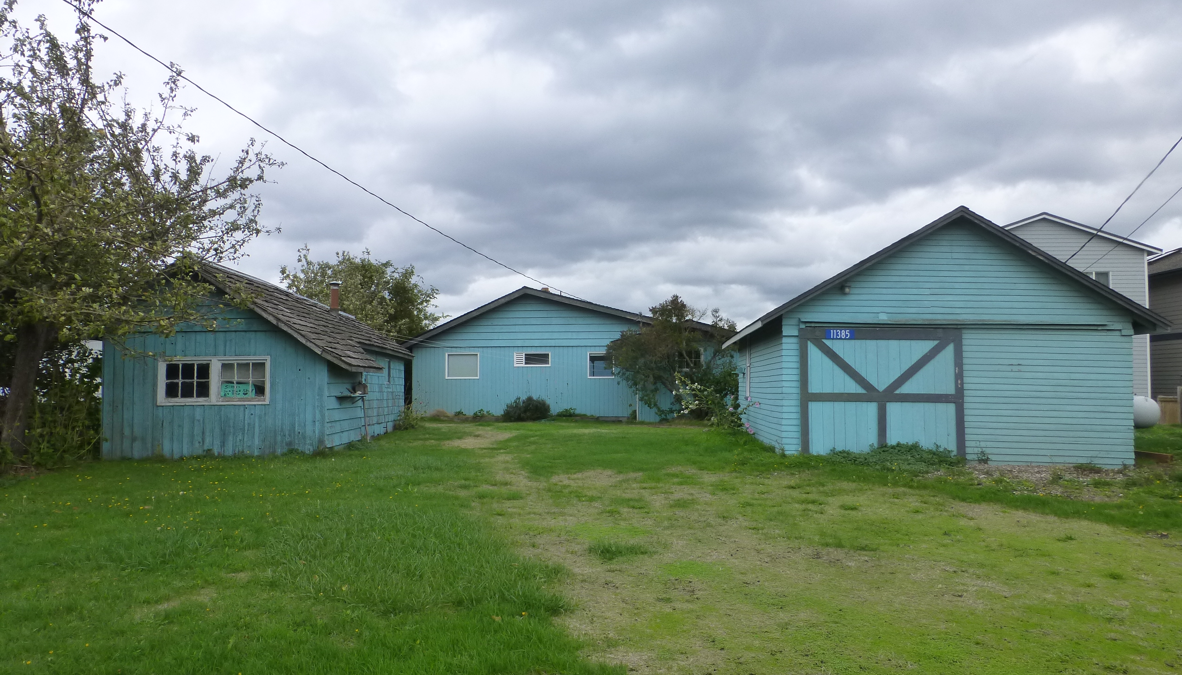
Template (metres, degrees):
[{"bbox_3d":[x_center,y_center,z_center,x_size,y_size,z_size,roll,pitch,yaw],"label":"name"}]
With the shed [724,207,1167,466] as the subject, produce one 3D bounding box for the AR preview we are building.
[{"bbox_3d":[6.876,0.195,18.590,7.040,4.500,8.120,0,-3,4],"label":"shed"}]

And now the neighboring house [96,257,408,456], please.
[{"bbox_3d":[-6.703,0.579,18.078,4.560,3.400,7.180,0,-3,-1],"label":"neighboring house"}]

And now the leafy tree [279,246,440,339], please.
[{"bbox_3d":[-8.750,-0.192,31.000,5.700,6.100,5.200,0,-3,0],"label":"leafy tree"}]

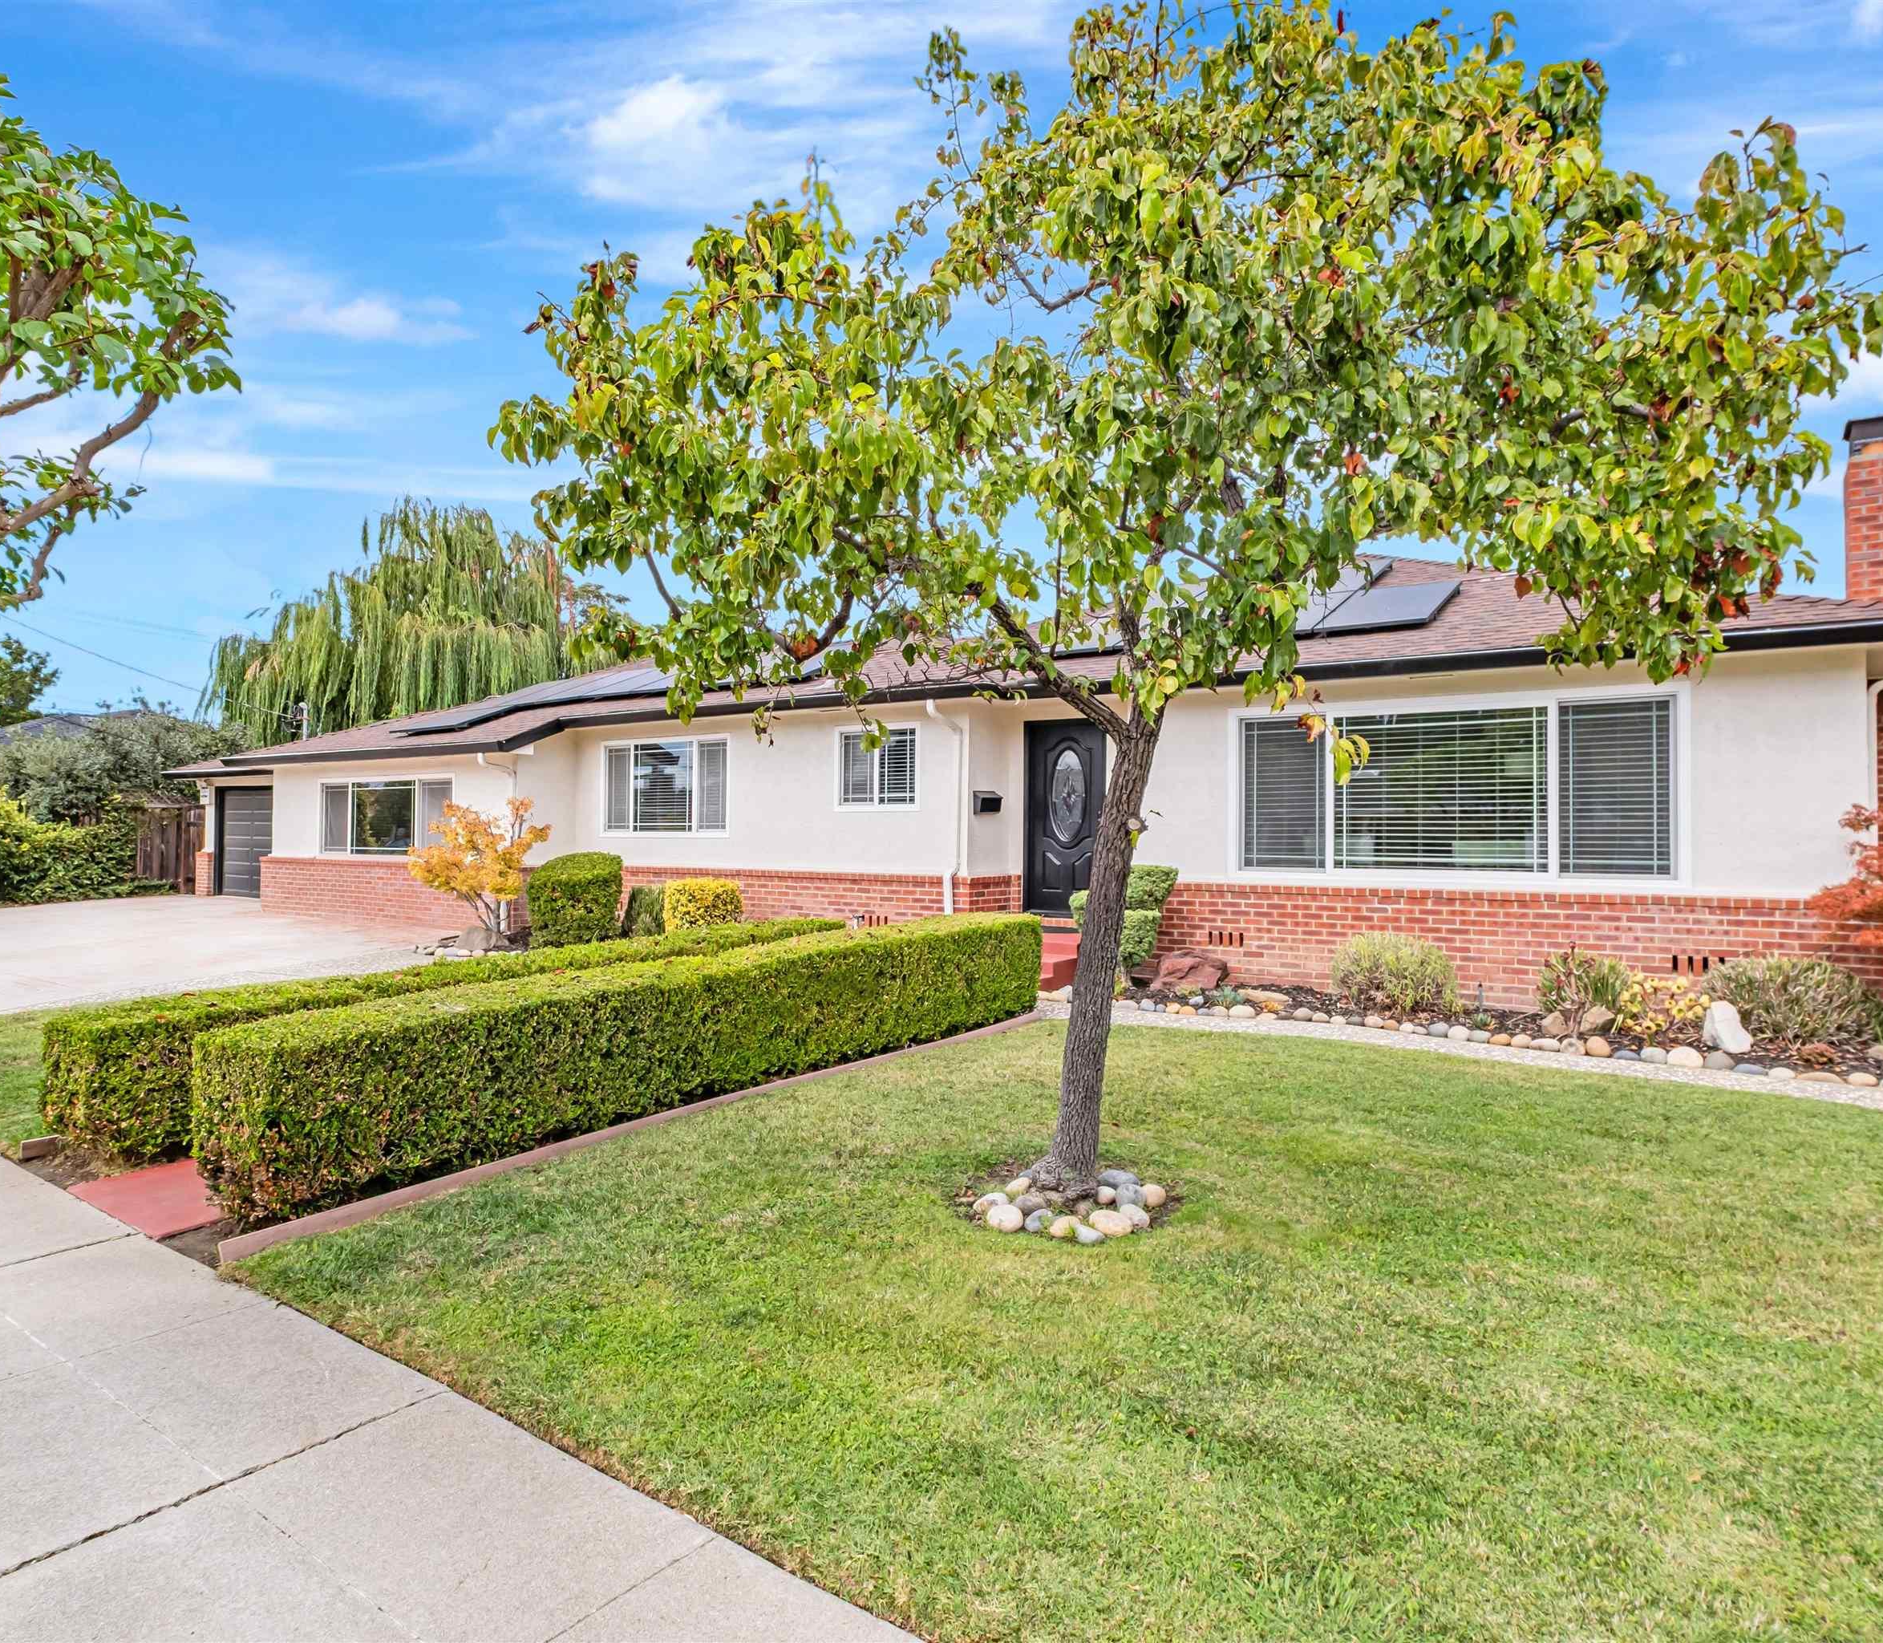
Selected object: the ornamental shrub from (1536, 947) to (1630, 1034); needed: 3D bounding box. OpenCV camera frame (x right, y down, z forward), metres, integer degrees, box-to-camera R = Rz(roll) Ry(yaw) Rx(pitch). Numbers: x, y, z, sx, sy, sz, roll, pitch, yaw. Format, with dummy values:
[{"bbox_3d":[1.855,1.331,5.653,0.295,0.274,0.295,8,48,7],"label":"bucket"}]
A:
[{"bbox_3d":[4.465,1.174,7.150,0.570,0.580,0.520,0,-1,32],"label":"ornamental shrub"}]

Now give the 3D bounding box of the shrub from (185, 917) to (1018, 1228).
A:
[{"bbox_3d":[-0.957,1.127,5.954,0.560,0.680,5.600,0,-1,32],"label":"shrub"}]

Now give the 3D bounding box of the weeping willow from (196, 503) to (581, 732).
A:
[{"bbox_3d":[-19.101,-4.612,36.069,11.500,12.800,11.000,1,-1,-28],"label":"weeping willow"}]

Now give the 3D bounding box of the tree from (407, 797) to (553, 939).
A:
[{"bbox_3d":[-5.490,0.549,12.200,1.650,1.720,1.550,1,-1,-24],"label":"tree"}]

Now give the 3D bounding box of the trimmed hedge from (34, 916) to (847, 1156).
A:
[{"bbox_3d":[-2.247,1.126,6.233,0.570,0.670,4.750,0,-1,32],"label":"trimmed hedge"}]

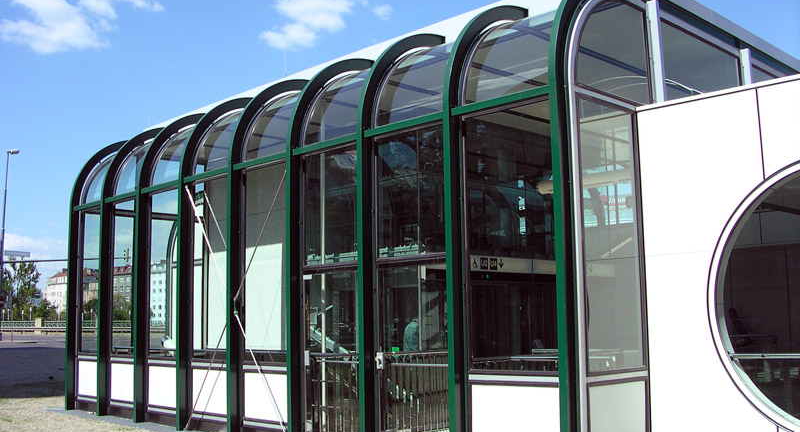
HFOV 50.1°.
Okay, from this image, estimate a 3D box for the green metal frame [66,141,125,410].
[{"bbox_3d":[-5.833,1.070,16.933,1.502,5.491,0.107,6,-10,-44],"label":"green metal frame"}]

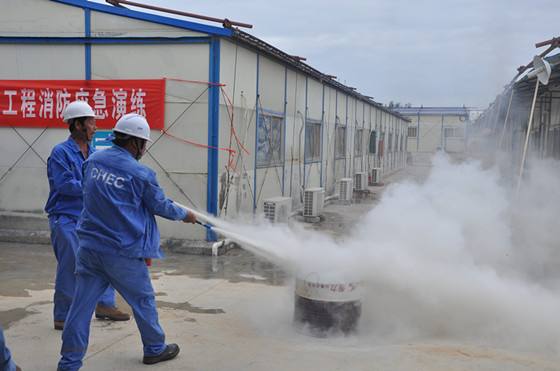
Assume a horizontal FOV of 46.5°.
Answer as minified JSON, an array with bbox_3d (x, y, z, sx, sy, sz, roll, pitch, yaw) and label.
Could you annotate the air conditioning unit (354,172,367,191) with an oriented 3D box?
[{"bbox_3d":[2.464,-0.118,19.898,0.270,0.500,0.720,2,4,15],"label":"air conditioning unit"}]

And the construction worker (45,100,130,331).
[{"bbox_3d":[-1.504,0.230,5.080,0.580,1.750,0.520,3,4,20],"label":"construction worker"}]

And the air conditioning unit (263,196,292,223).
[{"bbox_3d":[-0.056,0.498,10.236,0.250,0.550,0.800,2,4,15],"label":"air conditioning unit"}]

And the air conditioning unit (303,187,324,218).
[{"bbox_3d":[0.678,0.337,12.799,0.270,0.500,0.720,2,4,15],"label":"air conditioning unit"}]

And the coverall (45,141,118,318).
[{"bbox_3d":[-1.548,0.345,5.060,0.500,1.430,0.520,3,4,20],"label":"coverall"}]

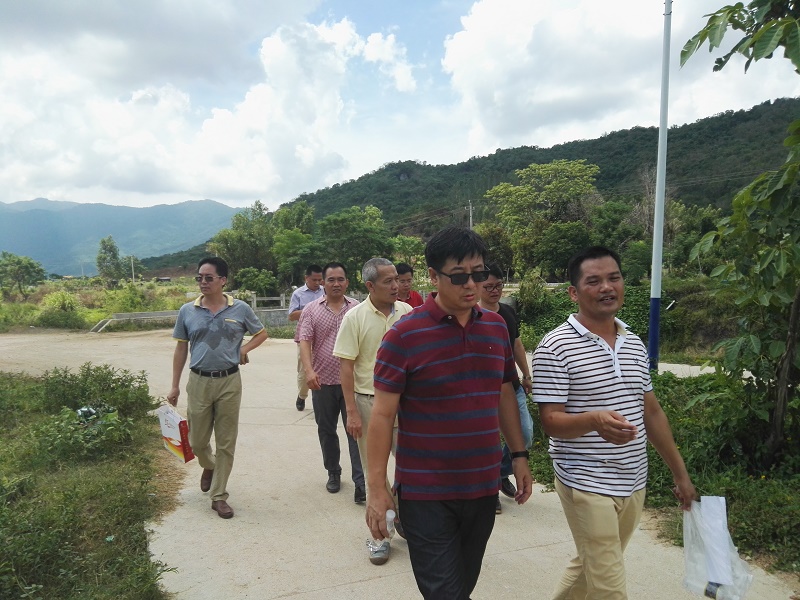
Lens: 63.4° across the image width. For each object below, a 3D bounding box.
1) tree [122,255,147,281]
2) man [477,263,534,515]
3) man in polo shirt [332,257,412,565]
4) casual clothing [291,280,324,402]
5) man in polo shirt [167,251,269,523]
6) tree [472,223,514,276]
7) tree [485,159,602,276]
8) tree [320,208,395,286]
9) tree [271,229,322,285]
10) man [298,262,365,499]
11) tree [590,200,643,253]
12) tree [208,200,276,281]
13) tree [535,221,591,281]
[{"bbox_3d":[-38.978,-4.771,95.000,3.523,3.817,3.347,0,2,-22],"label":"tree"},{"bbox_3d":[0.609,0.588,4.400,0.580,1.680,0.480,0,2,-13],"label":"man"},{"bbox_3d":[-0.107,0.598,3.784,0.520,1.701,0.580,-1,3,-27],"label":"man in polo shirt"},{"bbox_3d":[-1.026,0.475,7.500,0.500,1.340,0.400,0,3,-18],"label":"casual clothing"},{"bbox_3d":[-1.235,0.559,4.414,0.660,1.709,0.520,0,2,-13],"label":"man in polo shirt"},{"bbox_3d":[7.225,-3.825,50.000,3.300,4.300,3.200,1,2,0],"label":"tree"},{"bbox_3d":[11.753,-6.675,53.000,9.600,9.800,8.500,1,2,0],"label":"tree"},{"bbox_3d":[-3.496,-4.299,52.000,6.107,6.429,5.802,0,2,-4],"label":"tree"},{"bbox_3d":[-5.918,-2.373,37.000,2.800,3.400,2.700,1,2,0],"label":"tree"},{"bbox_3d":[-0.489,0.571,4.654,0.540,1.679,0.520,0,2,-16],"label":"man"},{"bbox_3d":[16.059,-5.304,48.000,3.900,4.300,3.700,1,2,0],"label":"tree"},{"bbox_3d":[-10.223,-3.797,42.000,4.400,5.500,4.200,1,2,0],"label":"tree"},{"bbox_3d":[14.565,-4.347,58.000,5.199,5.199,4.939,1,2,14],"label":"tree"}]

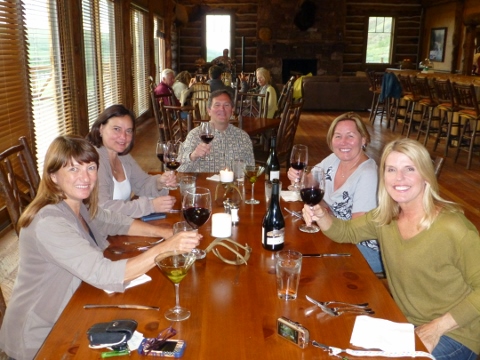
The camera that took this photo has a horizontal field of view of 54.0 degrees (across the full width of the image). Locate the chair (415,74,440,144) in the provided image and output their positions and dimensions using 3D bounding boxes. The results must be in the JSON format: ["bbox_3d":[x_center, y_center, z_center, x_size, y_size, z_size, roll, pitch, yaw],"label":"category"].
[{"bbox_3d":[3.237,-1.163,8.072,0.450,1.140,0.450,0,15,-1],"label":"chair"}]

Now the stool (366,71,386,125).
[{"bbox_3d":[3.144,-1.831,10.465,0.460,1.120,0.430,0,15,-1],"label":"stool"}]

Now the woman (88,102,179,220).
[{"bbox_3d":[-0.522,0.265,2.446,0.700,1.280,0.550,8,17,27],"label":"woman"}]

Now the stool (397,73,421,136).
[{"bbox_3d":[3.226,-1.363,8.759,0.470,1.120,0.430,0,15,-1],"label":"stool"}]

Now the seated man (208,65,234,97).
[{"bbox_3d":[-0.272,-1.196,7.700,0.520,1.300,0.800,5,16,15],"label":"seated man"}]

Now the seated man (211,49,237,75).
[{"bbox_3d":[-0.470,-2.534,11.743,0.580,1.350,0.700,3,15,11],"label":"seated man"}]

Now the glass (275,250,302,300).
[{"bbox_3d":[0.163,0.323,1.585,0.087,0.147,0.087,2,15,6],"label":"glass"}]

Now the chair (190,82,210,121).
[{"bbox_3d":[-0.560,-0.818,6.870,0.470,1.080,0.550,4,15,14],"label":"chair"}]

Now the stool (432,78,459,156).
[{"bbox_3d":[3.310,-0.942,7.220,0.520,1.140,0.470,0,15,-2],"label":"stool"}]

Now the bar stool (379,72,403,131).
[{"bbox_3d":[3.310,-1.565,9.569,0.520,1.140,0.470,0,15,-2],"label":"bar stool"}]

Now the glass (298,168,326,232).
[{"bbox_3d":[0.263,0.073,1.735,0.090,0.232,0.090,0,15,0],"label":"glass"}]

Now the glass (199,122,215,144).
[{"bbox_3d":[-0.203,-0.247,2.962,0.089,0.230,0.089,0,15,0],"label":"glass"}]

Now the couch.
[{"bbox_3d":[2.616,-2.381,12.915,2.000,0.880,0.940,0,15,-1],"label":"couch"}]

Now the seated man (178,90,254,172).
[{"bbox_3d":[-0.175,0.025,3.375,0.560,1.270,0.700,0,15,-2],"label":"seated man"}]

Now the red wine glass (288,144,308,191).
[{"bbox_3d":[0.332,-0.060,2.646,0.100,0.243,0.100,2,15,6],"label":"red wine glass"}]

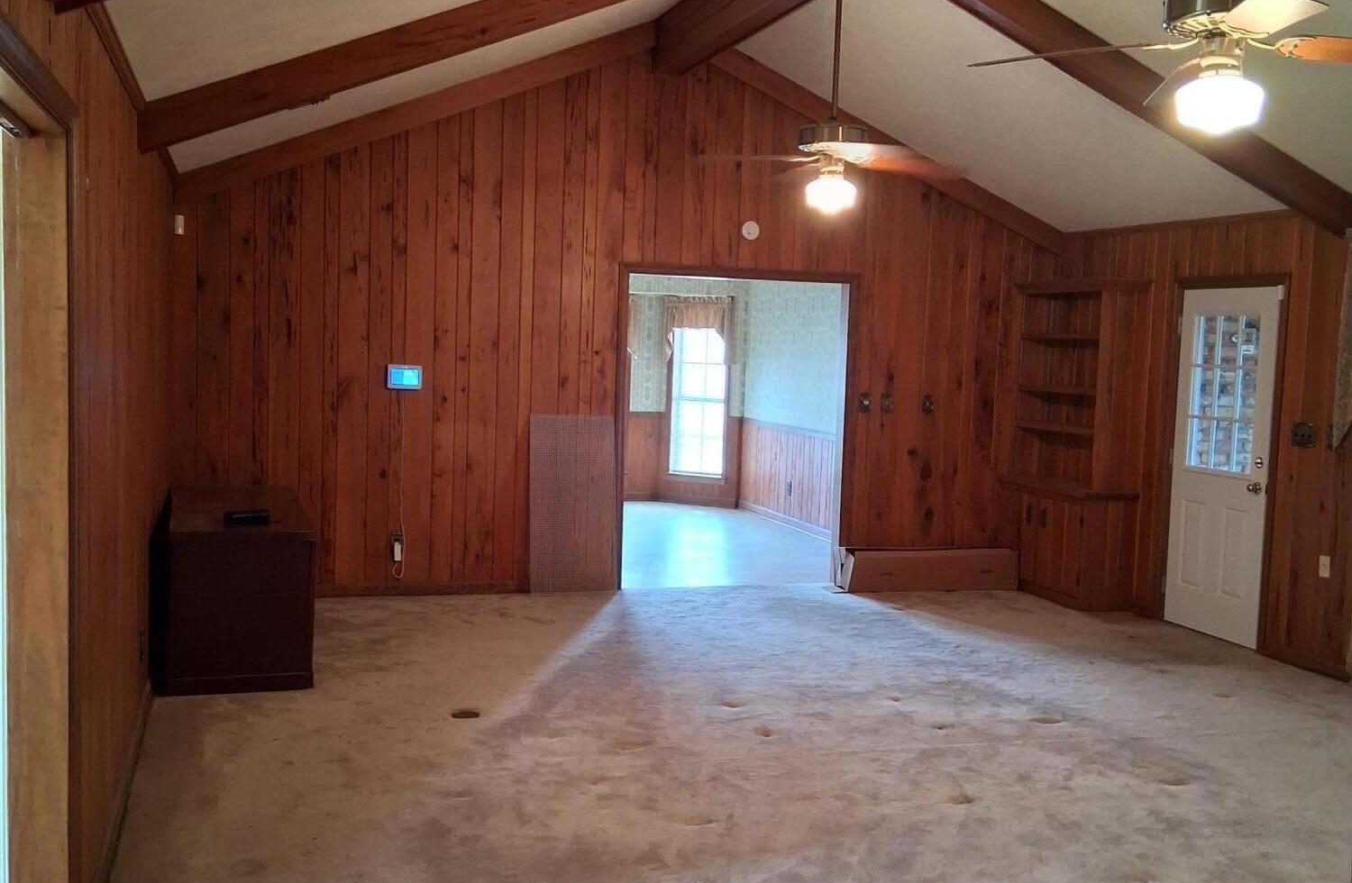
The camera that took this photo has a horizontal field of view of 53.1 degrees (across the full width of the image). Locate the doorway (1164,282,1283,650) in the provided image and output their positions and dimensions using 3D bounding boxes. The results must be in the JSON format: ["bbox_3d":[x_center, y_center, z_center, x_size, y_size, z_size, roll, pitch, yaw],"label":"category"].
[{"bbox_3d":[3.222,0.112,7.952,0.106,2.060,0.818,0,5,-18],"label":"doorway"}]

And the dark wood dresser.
[{"bbox_3d":[-2.208,0.692,6.849,0.647,0.723,1.758,0,5,-18],"label":"dark wood dresser"}]

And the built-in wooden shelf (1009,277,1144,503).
[{"bbox_3d":[2.647,-0.350,9.019,0.384,1.411,1.014,0,5,-18],"label":"built-in wooden shelf"}]

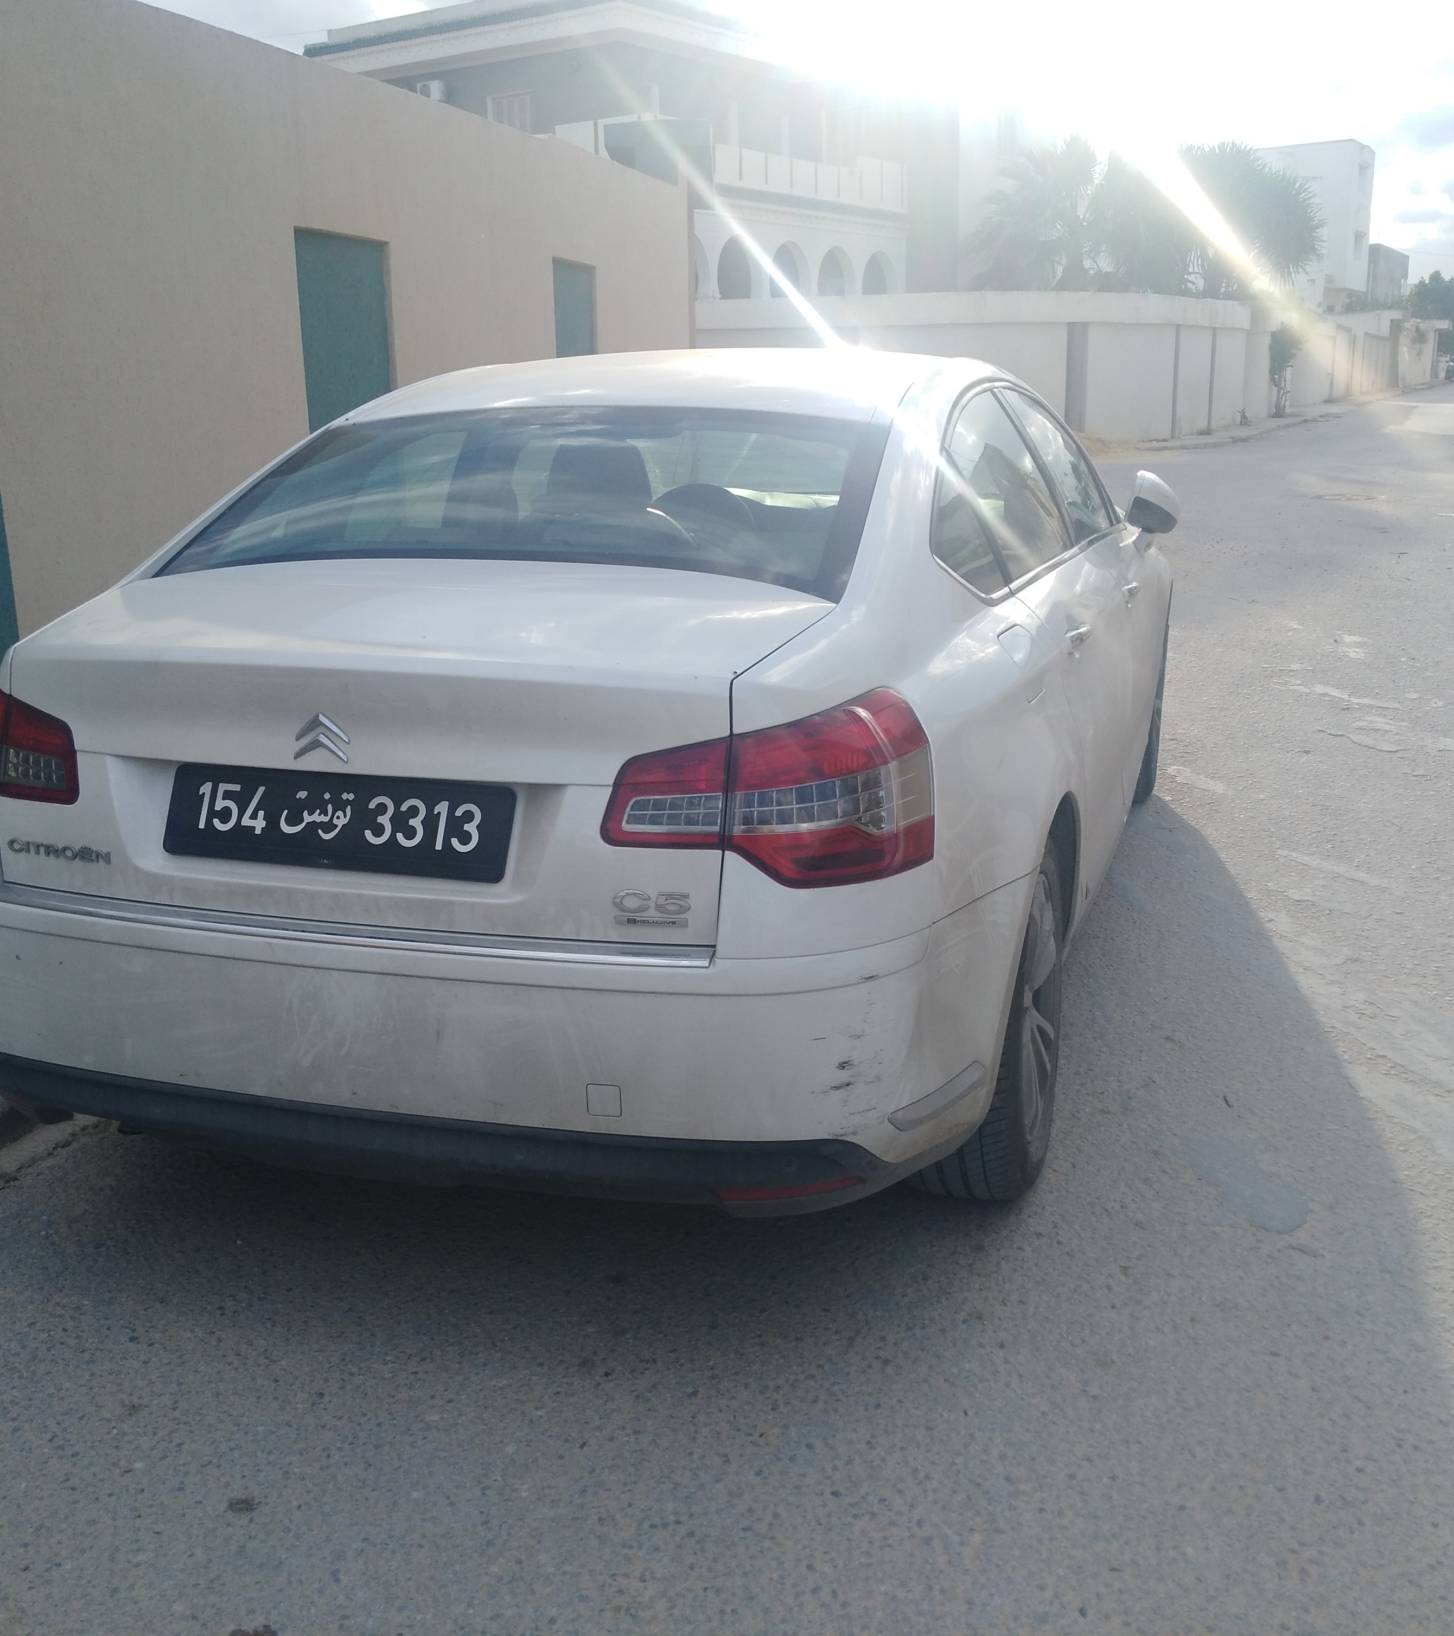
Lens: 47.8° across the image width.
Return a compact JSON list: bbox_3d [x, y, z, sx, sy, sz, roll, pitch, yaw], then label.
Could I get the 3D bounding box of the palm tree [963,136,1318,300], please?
[{"bbox_3d":[8.801,-11.354,34.819,7.100,5.750,4.800,3,15,13],"label":"palm tree"}]

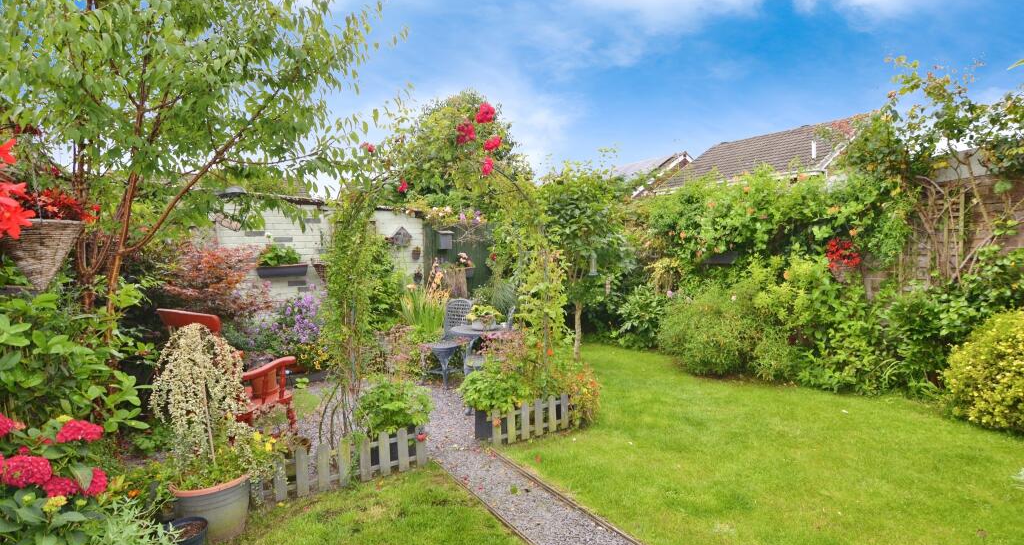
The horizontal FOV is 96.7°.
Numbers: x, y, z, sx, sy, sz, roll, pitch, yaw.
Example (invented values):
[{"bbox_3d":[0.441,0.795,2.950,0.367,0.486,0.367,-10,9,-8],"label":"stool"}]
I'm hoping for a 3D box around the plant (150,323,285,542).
[{"bbox_3d":[-1.533,0.797,2.408,0.610,1.050,0.570,-3,4,-34],"label":"plant"}]

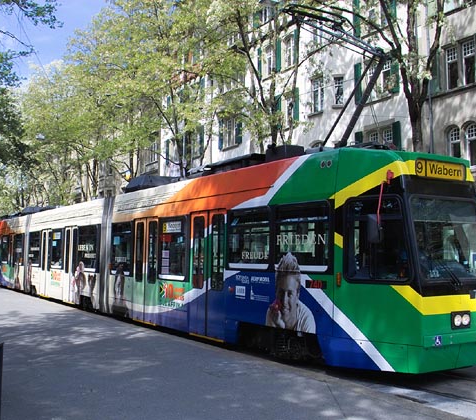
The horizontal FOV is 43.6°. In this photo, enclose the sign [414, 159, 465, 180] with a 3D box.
[{"bbox_3d":[2.800,-0.544,8.254,1.020,0.250,0.100,3,-5,-32],"label":"sign"}]

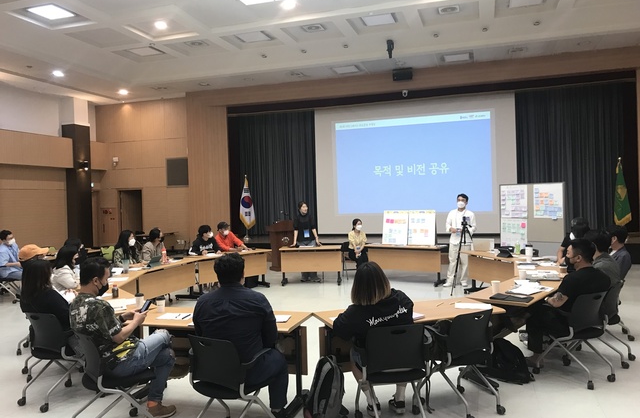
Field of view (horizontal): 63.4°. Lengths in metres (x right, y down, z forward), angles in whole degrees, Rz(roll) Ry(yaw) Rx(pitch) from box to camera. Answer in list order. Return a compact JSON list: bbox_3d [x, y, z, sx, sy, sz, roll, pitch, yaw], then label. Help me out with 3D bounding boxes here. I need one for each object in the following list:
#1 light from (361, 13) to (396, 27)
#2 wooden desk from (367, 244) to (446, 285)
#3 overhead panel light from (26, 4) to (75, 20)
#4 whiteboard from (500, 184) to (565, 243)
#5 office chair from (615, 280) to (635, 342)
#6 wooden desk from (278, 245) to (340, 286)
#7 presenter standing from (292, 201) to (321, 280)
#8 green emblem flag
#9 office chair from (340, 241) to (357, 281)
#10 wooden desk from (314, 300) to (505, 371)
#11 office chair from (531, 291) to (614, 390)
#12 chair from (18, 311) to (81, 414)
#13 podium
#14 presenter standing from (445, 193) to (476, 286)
[{"bbox_3d":[1.242,-3.991,10.843,0.610,0.080,0.610,-1,1,17],"label":"light"},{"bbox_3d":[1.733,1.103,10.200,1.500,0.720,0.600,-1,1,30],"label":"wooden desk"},{"bbox_3d":[-5.099,-3.769,9.845,0.610,0.080,0.610,-1,1,17],"label":"overhead panel light"},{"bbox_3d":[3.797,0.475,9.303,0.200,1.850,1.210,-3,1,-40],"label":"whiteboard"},{"bbox_3d":[3.283,1.087,5.990,0.580,0.800,0.560,-1,1,13],"label":"office chair"},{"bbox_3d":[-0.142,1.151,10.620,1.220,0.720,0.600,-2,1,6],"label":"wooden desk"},{"bbox_3d":[-0.258,0.682,10.515,0.600,1.650,0.420,-2,1,7],"label":"presenter standing"},{"bbox_3d":[7.422,-0.384,12.749,0.420,1.780,0.320,-1,1,27],"label":"green emblem flag"},{"bbox_3d":[0.755,1.078,10.873,0.500,0.780,0.520,-2,1,-5],"label":"office chair"},{"bbox_3d":[0.746,1.227,4.391,1.500,0.720,0.620,-2,1,-18],"label":"wooden desk"},{"bbox_3d":[2.324,1.136,4.740,0.540,0.800,0.600,-2,1,-29],"label":"office chair"},{"bbox_3d":[-2.310,1.292,4.577,0.520,0.790,0.570,-1,1,32],"label":"chair"},{"bbox_3d":[-0.955,0.890,12.716,0.620,1.220,0.480,-2,1,-27],"label":"podium"},{"bbox_3d":[2.658,0.582,9.832,0.540,1.730,0.380,-1,1,25],"label":"presenter standing"}]

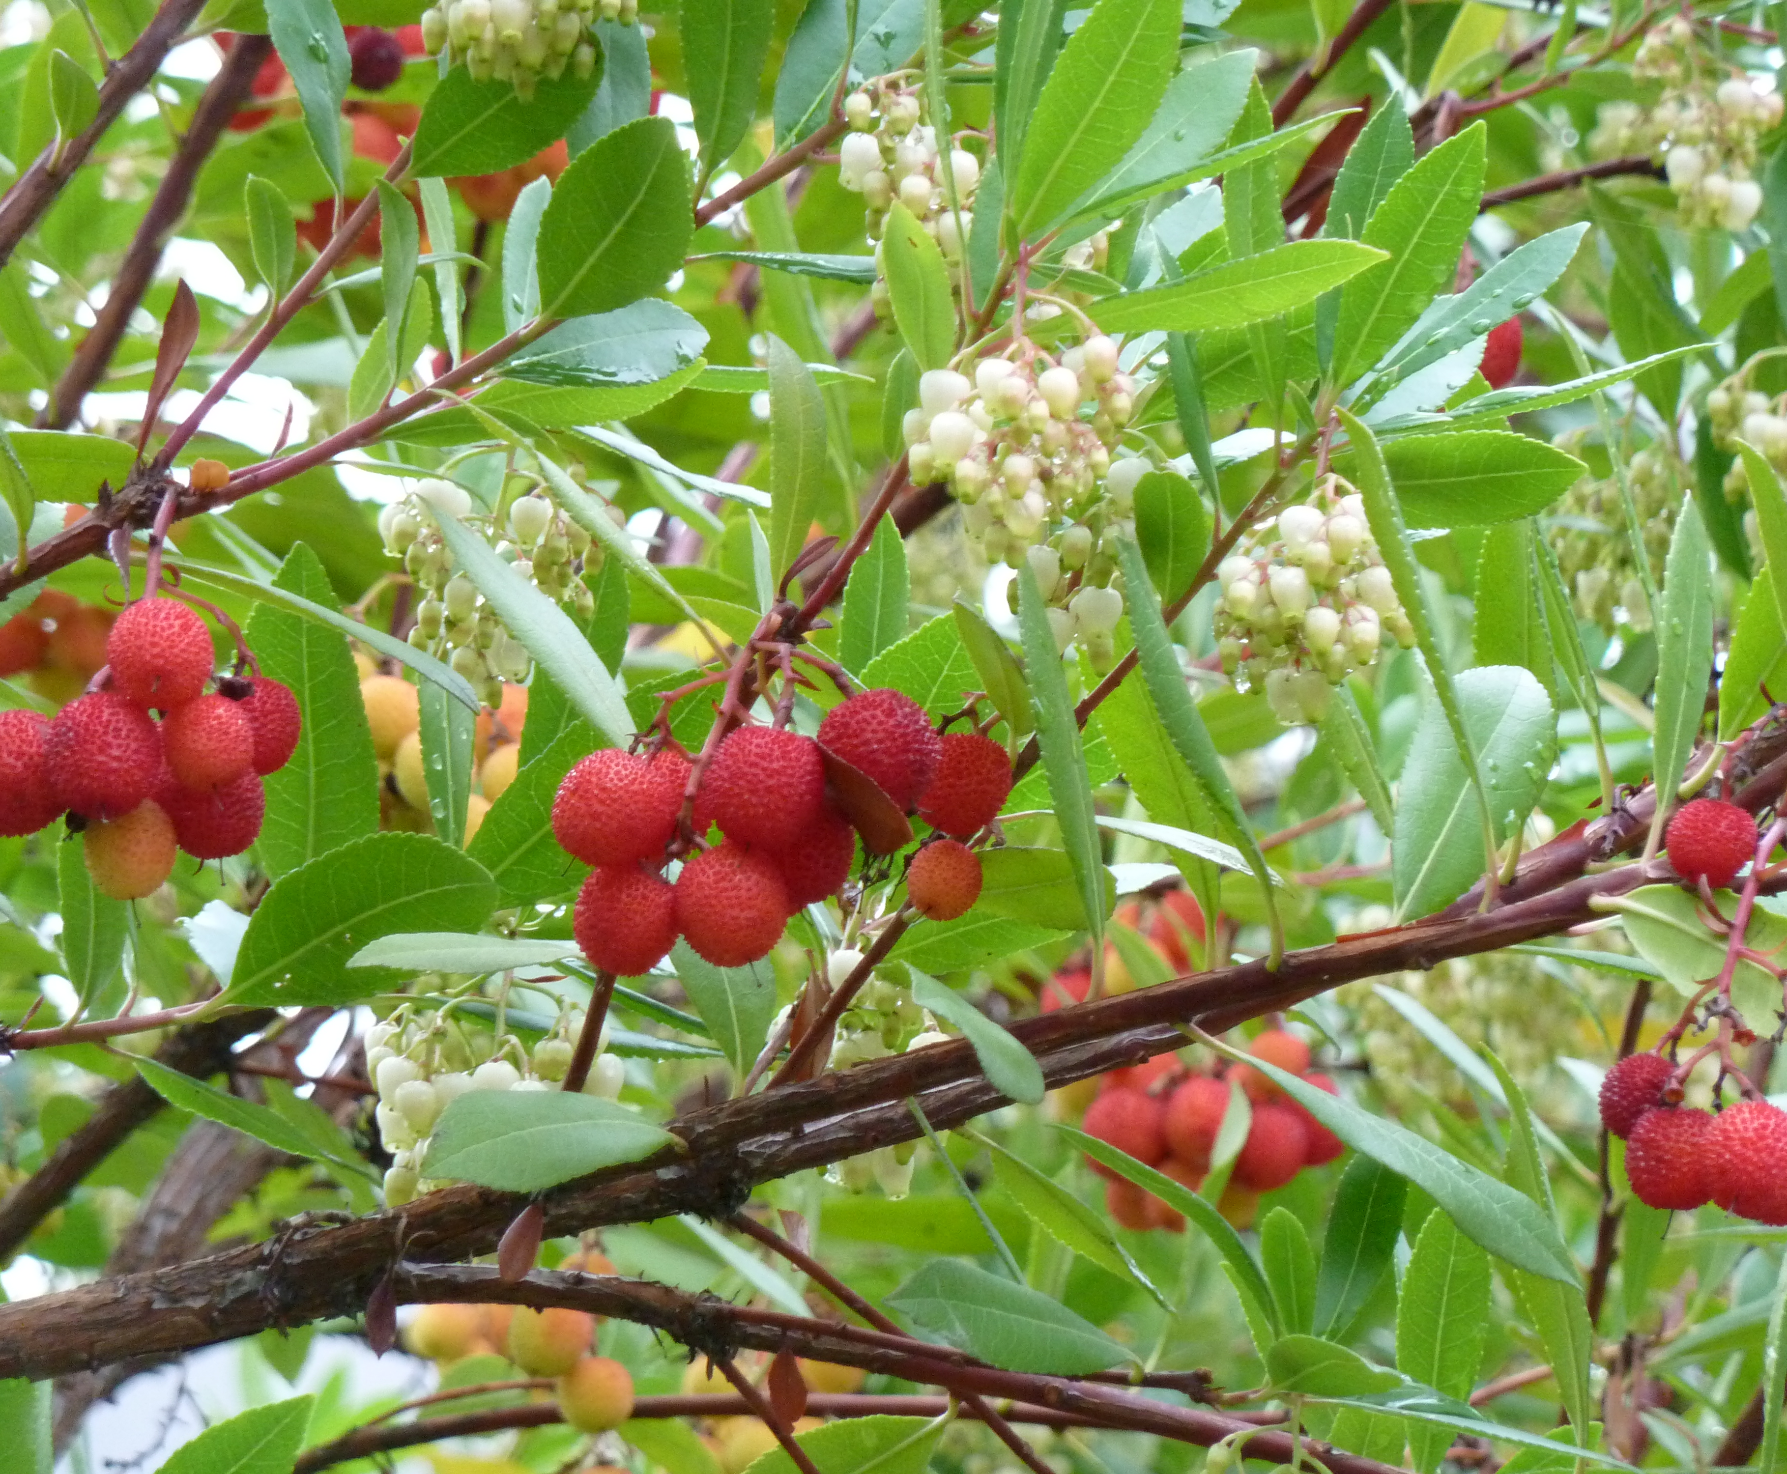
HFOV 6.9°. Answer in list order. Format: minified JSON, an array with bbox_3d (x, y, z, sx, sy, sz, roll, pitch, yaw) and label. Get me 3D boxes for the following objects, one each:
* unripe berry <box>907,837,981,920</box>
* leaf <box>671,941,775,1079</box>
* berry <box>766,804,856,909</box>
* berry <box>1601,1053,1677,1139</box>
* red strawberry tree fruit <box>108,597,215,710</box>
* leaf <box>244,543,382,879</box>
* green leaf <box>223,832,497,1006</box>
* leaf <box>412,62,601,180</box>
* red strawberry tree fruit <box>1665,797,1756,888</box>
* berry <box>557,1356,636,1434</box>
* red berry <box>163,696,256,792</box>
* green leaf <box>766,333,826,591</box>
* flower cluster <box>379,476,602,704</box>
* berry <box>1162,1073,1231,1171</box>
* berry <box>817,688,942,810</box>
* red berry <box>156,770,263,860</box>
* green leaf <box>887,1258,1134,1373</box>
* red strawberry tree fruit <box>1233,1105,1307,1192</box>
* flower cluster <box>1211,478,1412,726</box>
[{"bbox_3d":[0.009,0.025,2.600,0.013,0.014,0.013,0,-10,0],"label":"unripe berry"},{"bbox_3d":[-0.032,0.045,2.630,0.019,0.036,0.007,-12,0,0],"label":"leaf"},{"bbox_3d":[-0.016,0.021,2.620,0.019,0.019,0.019,0,-5,0],"label":"berry"},{"bbox_3d":[0.122,0.059,2.420,0.013,0.014,0.014,0,-10,0],"label":"berry"},{"bbox_3d":[-0.129,-0.015,2.595,0.019,0.020,0.019,0,-10,0],"label":"red strawberry tree fruit"},{"bbox_3d":[-0.103,-0.003,2.640,0.024,0.064,0.006,-1,-6,0],"label":"leaf"},{"bbox_3d":[-0.088,0.030,2.430,0.050,0.027,0.011,-25,5,0],"label":"green leaf"},{"bbox_3d":[-0.069,-0.113,2.630,0.044,0.023,0.007,-38,-11,-9],"label":"leaf"},{"bbox_3d":[0.133,0.017,2.400,0.015,0.015,0.015,0,-10,0],"label":"red strawberry tree fruit"},{"bbox_3d":[-0.060,0.131,2.950,0.016,0.016,0.016,0,-10,0],"label":"berry"},{"bbox_3d":[-0.110,0.001,2.380,0.015,0.015,0.015,0,-10,0],"label":"red berry"},{"bbox_3d":[-0.017,-0.049,2.610,0.013,0.045,0.005,-3,-3,17],"label":"green leaf"},{"bbox_3d":[-0.073,-0.027,2.680,0.041,0.042,0.036,0,-10,0],"label":"flower cluster"},{"bbox_3d":[0.054,0.067,2.580,0.014,0.016,0.015,0,-10,0],"label":"berry"},{"bbox_3d":[-0.003,0.002,2.600,0.022,0.021,0.021,0,-10,0],"label":"berry"},{"bbox_3d":[-0.121,0.012,2.610,0.019,0.019,0.019,0,-10,0],"label":"red berry"},{"bbox_3d":[0.021,0.103,2.630,0.048,0.018,0.008,13,-27,0],"label":"green leaf"},{"bbox_3d":[0.079,0.086,3.100,0.017,0.018,0.017,0,-5,0],"label":"red strawberry tree fruit"},{"bbox_3d":[0.069,-0.022,2.430,0.033,0.040,0.030,0,-10,0],"label":"flower cluster"}]

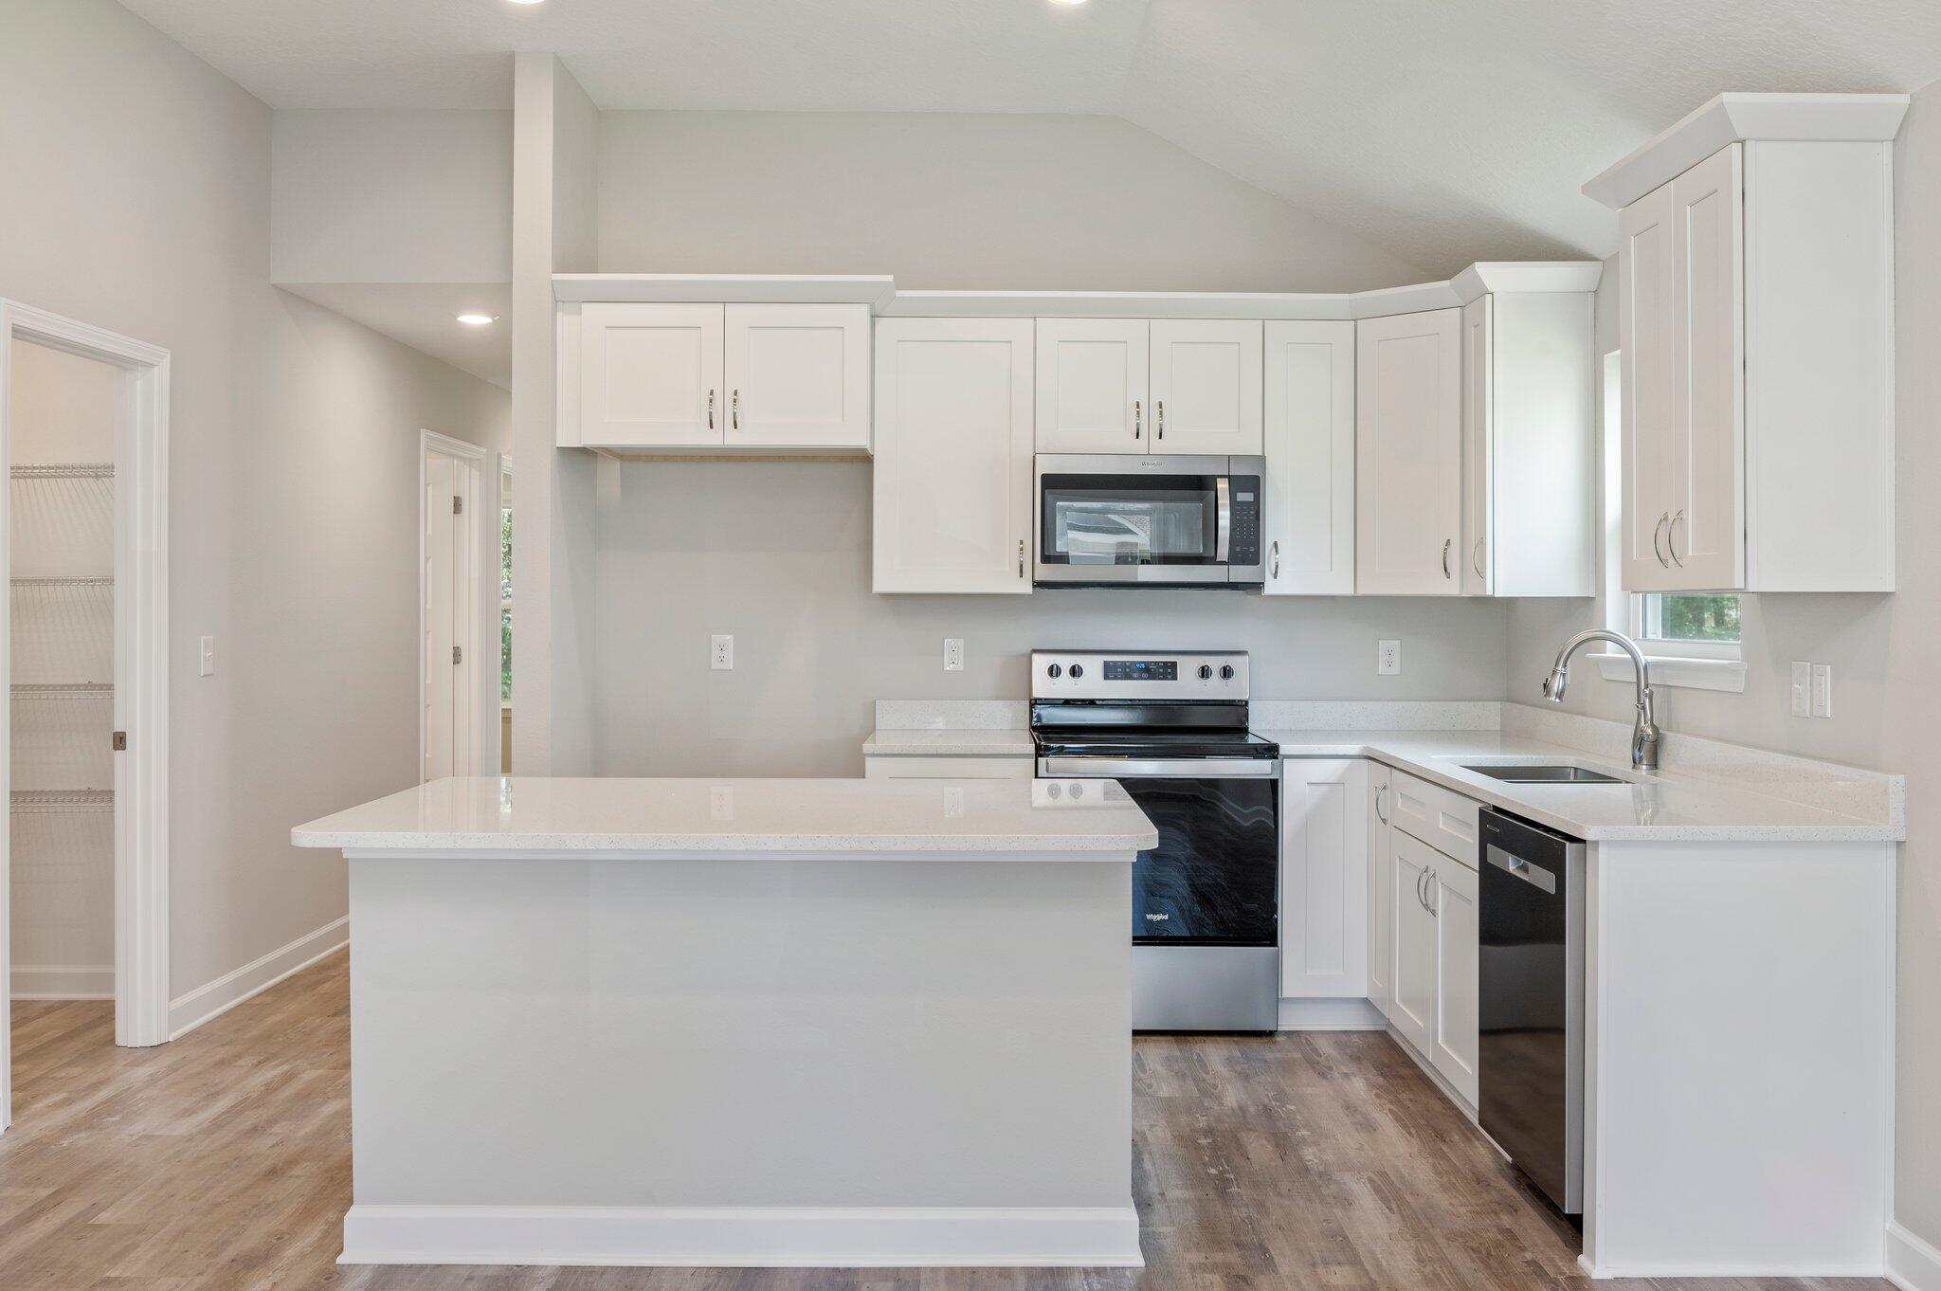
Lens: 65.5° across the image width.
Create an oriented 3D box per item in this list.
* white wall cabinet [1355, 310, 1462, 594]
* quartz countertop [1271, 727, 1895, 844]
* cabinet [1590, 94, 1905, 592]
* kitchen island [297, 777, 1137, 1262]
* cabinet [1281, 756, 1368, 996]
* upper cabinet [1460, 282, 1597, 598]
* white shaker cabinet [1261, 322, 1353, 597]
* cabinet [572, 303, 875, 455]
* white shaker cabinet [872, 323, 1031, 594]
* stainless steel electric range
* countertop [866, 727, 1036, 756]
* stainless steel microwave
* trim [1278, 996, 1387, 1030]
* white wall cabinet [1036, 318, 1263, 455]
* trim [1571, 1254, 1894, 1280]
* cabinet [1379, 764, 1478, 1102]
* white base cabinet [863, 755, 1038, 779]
[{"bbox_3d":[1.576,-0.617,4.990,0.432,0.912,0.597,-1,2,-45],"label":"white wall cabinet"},{"bbox_3d":[1.423,0.346,4.181,0.900,0.032,2.346,0,2,0],"label":"quartz countertop"},{"bbox_3d":[1.691,-0.613,3.344,0.350,0.993,0.653,0,2,0],"label":"cabinet"},{"bbox_3d":[-0.475,0.803,3.371,1.687,0.917,0.879,0,2,0],"label":"kitchen island"},{"bbox_3d":[1.110,0.723,5.052,0.282,0.780,0.630,0,2,0],"label":"cabinet"},{"bbox_3d":[1.722,-0.607,4.624,0.330,0.928,0.220,0,2,0],"label":"upper cabinet"},{"bbox_3d":[1.127,-0.620,5.162,0.305,0.914,0.330,0,2,0],"label":"white shaker cabinet"},{"bbox_3d":[-0.798,-0.871,5.057,0.942,0.462,0.521,0,2,0],"label":"cabinet"},{"bbox_3d":[-0.055,-0.626,5.153,0.528,0.912,0.330,0,2,0],"label":"white shaker cabinet"},{"bbox_3d":[0.587,0.624,4.987,0.758,1.194,0.693,0,2,0],"label":"stainless steel electric range"},{"bbox_3d":[-0.064,0.317,5.037,0.545,0.031,0.648,0,2,0],"label":"countertop"},{"bbox_3d":[0.591,-0.410,5.123,0.757,0.434,0.391,0,2,0],"label":"stainless steel microwave"},{"bbox_3d":[1.149,1.173,4.811,0.356,0.109,0.020,0,2,0],"label":"trim"},{"bbox_3d":[0.595,-0.853,5.158,0.762,0.453,0.330,0,2,0],"label":"white wall cabinet"},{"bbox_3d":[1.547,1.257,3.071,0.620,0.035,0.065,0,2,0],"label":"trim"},{"bbox_3d":[1.560,0.774,4.080,0.630,0.820,0.780,0,2,0],"label":"cabinet"},{"bbox_3d":[-0.064,0.768,5.060,0.530,0.876,0.630,0,2,0],"label":"white base cabinet"}]

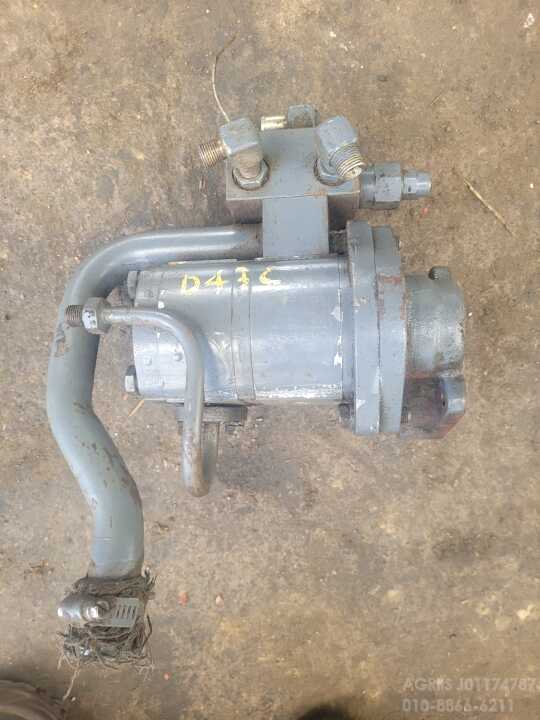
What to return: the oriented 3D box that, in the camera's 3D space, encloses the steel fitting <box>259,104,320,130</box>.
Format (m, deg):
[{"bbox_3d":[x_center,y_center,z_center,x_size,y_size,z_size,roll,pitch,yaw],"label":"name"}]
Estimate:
[{"bbox_3d":[0.015,-0.172,0.401,0.044,0.021,0.026,-3,86,1],"label":"steel fitting"}]

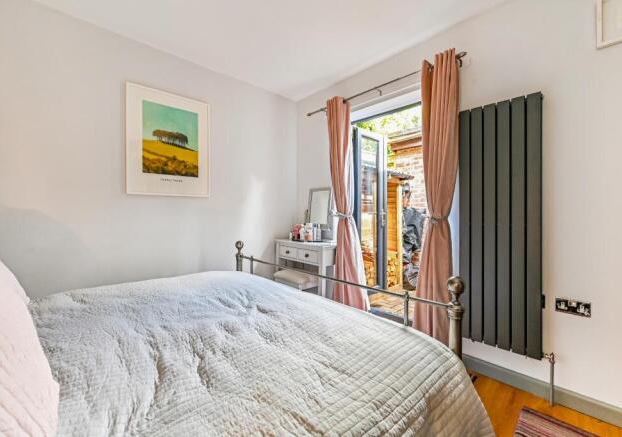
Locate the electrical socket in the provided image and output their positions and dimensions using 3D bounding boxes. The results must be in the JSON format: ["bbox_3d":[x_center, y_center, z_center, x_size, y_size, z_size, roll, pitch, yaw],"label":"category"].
[{"bbox_3d":[1.530,0.519,1.485,0.012,0.086,0.147,-1,1,-44],"label":"electrical socket"}]

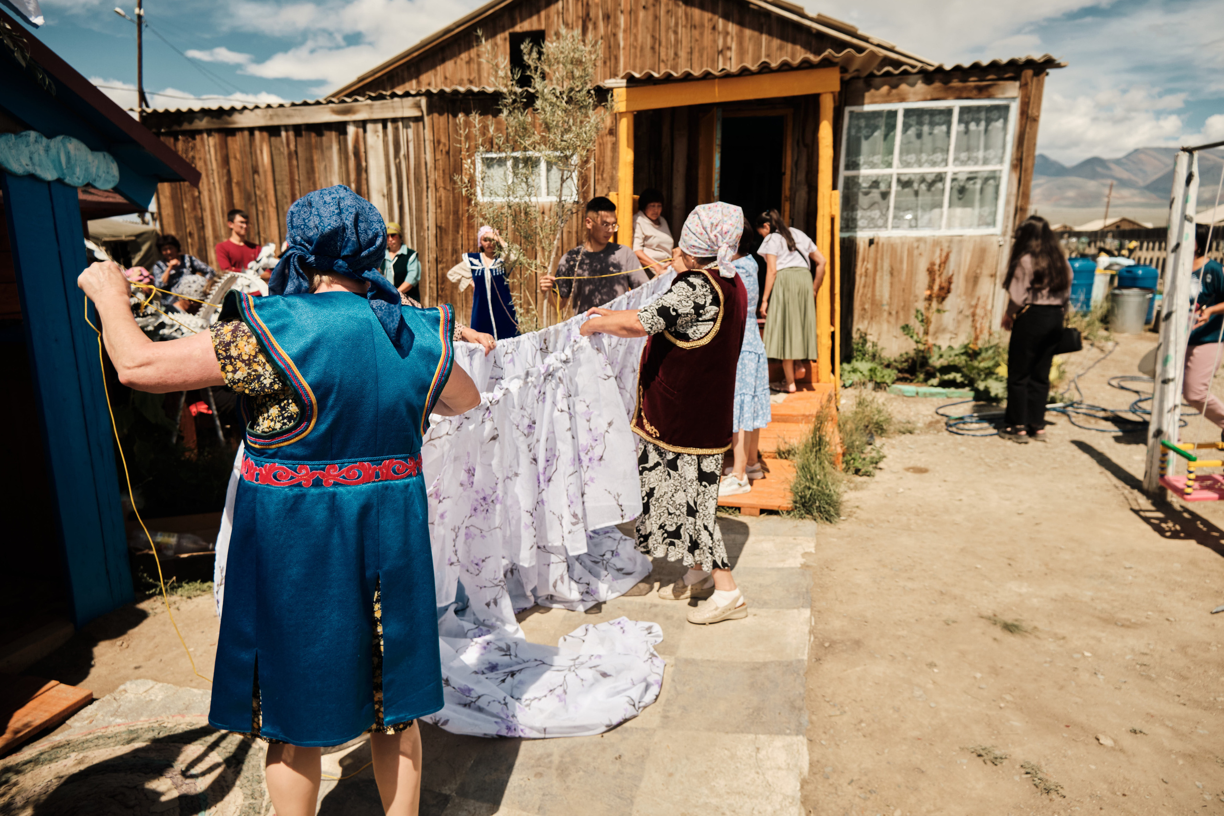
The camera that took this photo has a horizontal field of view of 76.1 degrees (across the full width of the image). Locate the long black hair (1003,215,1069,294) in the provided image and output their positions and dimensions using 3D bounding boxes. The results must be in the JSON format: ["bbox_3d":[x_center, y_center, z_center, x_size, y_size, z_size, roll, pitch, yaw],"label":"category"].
[{"bbox_3d":[2.975,-1.061,5.502,0.400,0.570,0.260,3,13,12],"label":"long black hair"}]

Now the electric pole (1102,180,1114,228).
[{"bbox_3d":[52.353,-20.550,82.497,0.220,6.524,0.220,0,13,0],"label":"electric pole"}]

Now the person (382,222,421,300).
[{"bbox_3d":[-2.142,-1.039,7.763,0.520,1.587,0.360,-2,13,-8],"label":"person"}]

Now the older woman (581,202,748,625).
[{"bbox_3d":[0.223,0.034,3.012,0.640,1.600,0.500,0,13,2],"label":"older woman"}]

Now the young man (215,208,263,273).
[{"bbox_3d":[-3.643,-1.096,7.750,0.520,1.703,0.360,-9,15,-34],"label":"young man"}]

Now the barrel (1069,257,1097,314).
[{"bbox_3d":[7.866,-2.071,13.271,0.580,0.950,0.580,0,13,0],"label":"barrel"}]

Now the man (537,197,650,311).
[{"bbox_3d":[-0.092,-0.331,4.437,0.640,1.680,0.450,-3,13,-12],"label":"man"}]

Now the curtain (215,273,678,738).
[{"bbox_3d":[-0.171,0.143,3.207,1.202,1.300,2.174,6,14,26],"label":"curtain"}]

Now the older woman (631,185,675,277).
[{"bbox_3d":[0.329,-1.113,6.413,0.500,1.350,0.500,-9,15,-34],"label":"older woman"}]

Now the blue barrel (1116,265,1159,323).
[{"bbox_3d":[8.588,-1.862,12.806,0.580,0.940,0.580,0,13,0],"label":"blue barrel"}]

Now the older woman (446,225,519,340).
[{"bbox_3d":[-1.242,-0.994,7.670,0.660,1.541,0.380,-2,13,-8],"label":"older woman"}]

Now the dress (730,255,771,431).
[{"bbox_3d":[0.697,-0.339,4.300,0.380,1.000,0.460,-2,13,-8],"label":"dress"}]

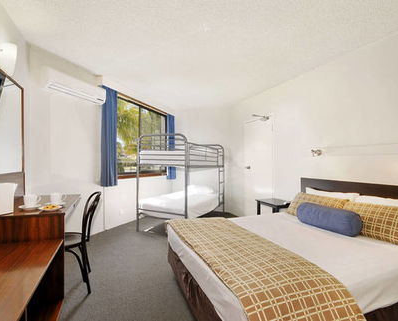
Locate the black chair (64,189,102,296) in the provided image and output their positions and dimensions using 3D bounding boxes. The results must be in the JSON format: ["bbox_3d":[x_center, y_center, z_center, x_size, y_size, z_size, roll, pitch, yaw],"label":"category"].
[{"bbox_3d":[-1.209,0.741,1.878,0.500,0.875,0.420,1,-1,-24],"label":"black chair"}]

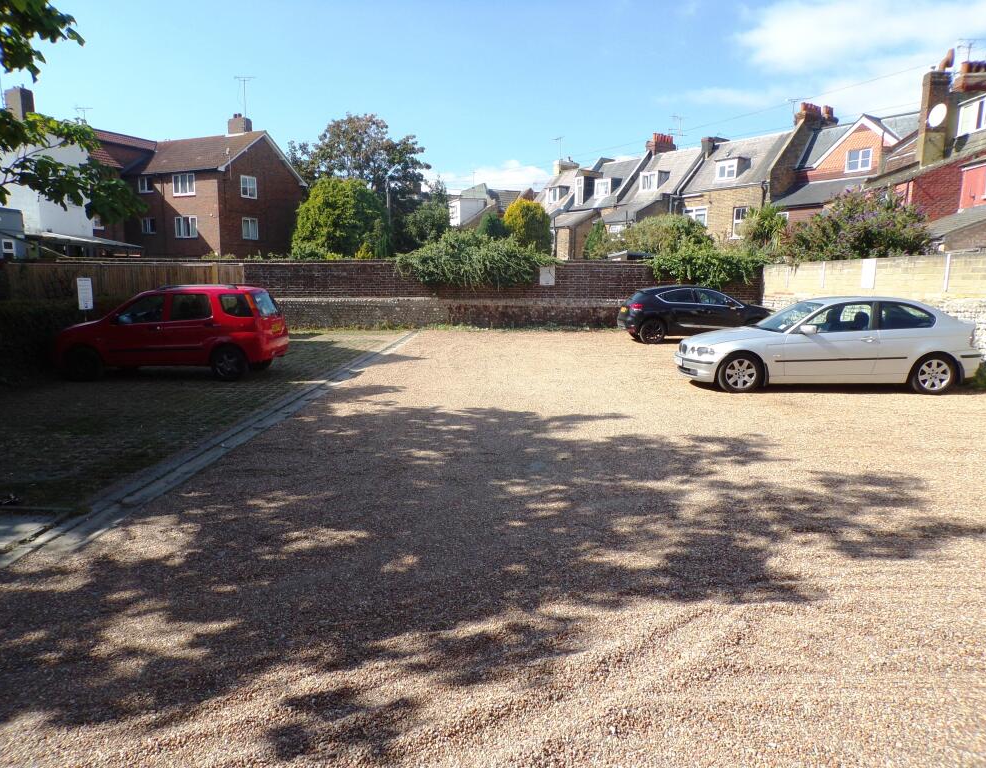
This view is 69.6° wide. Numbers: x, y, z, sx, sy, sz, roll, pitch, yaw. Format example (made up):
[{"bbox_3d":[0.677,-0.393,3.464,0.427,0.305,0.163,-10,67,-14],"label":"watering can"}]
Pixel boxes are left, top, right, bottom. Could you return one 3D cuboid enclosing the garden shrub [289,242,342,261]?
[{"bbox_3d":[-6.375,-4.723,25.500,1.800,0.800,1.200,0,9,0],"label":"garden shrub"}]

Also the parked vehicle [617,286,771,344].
[{"bbox_3d":[5.548,-1.935,19.355,4.275,1.530,1.830,0,9,-2],"label":"parked vehicle"}]

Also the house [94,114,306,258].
[{"bbox_3d":[-21.263,-11.925,49.542,12.800,12.500,9.500,4,9,23],"label":"house"}]

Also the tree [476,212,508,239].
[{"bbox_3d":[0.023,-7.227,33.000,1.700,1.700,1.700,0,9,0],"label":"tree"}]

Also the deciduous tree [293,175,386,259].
[{"bbox_3d":[-6.221,-5.733,28.973,3.800,5.300,3.600,0,8,0],"label":"deciduous tree"}]

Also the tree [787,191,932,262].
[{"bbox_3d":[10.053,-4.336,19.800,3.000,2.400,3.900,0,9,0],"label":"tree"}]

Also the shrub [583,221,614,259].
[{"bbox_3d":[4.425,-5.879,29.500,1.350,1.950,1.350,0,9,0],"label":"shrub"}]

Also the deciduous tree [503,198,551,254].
[{"bbox_3d":[1.324,-5.215,27.533,1.900,4.000,1.900,0,8,0],"label":"deciduous tree"}]

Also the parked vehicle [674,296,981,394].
[{"bbox_3d":[5.100,-0.655,11.100,4.262,1.408,1.751,1,8,5],"label":"parked vehicle"}]

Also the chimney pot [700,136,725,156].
[{"bbox_3d":[10.768,-11.495,34.618,1.200,1.100,0.600,-6,10,-36],"label":"chimney pot"}]

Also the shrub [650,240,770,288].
[{"bbox_3d":[6.196,-3.365,20.428,3.400,1.500,1.300,0,8,0],"label":"shrub"}]

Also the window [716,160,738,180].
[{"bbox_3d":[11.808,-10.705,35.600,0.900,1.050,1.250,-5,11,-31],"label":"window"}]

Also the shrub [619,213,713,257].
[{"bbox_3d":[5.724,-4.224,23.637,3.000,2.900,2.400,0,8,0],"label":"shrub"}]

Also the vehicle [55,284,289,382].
[{"bbox_3d":[-5.380,-0.910,12.050,3.750,1.580,1.620,0,8,2],"label":"vehicle"}]

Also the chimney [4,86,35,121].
[{"bbox_3d":[-26.315,-15.522,39.500,1.450,1.950,0.750,5,10,26],"label":"chimney"}]

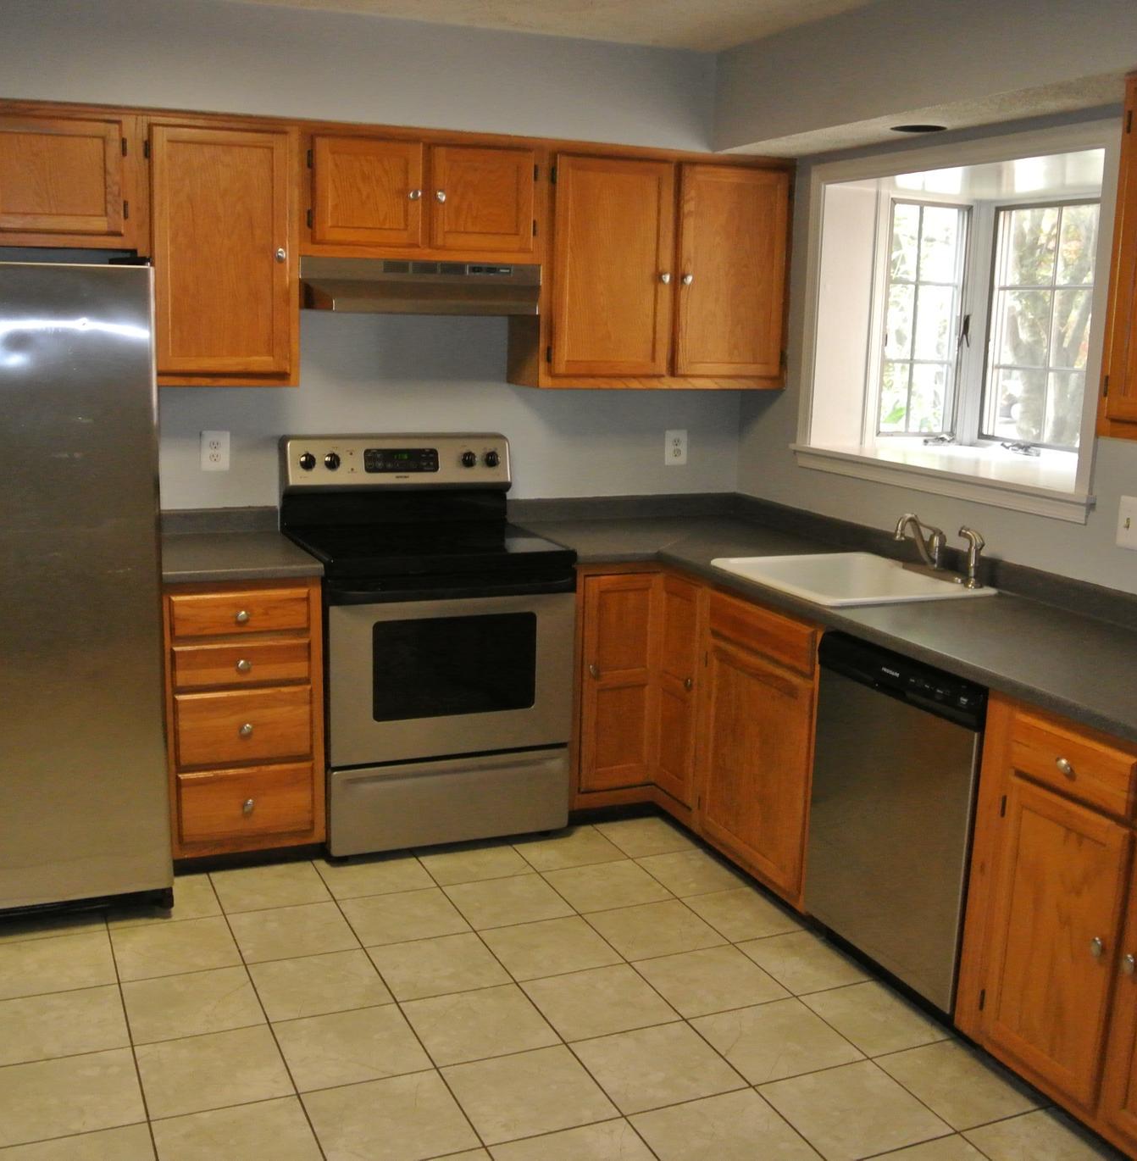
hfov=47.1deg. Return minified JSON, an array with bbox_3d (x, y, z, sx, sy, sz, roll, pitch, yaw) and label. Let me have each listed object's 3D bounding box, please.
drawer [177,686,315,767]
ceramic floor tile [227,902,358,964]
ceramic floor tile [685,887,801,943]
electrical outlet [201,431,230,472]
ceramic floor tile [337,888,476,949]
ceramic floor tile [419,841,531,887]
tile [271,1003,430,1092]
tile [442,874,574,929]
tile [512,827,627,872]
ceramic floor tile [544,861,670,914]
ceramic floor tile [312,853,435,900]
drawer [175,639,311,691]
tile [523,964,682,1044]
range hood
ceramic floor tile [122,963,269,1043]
[{"bbox_3d":[-0.993,0.370,3.864,0.368,0.208,0.450,-3,12,-23],"label":"drawer"},{"bbox_3d":[-0.721,0.930,3.423,0.302,0.012,0.302,-3,11,-23],"label":"ceramic floor tile"},{"bbox_3d":[0.496,0.931,3.623,0.275,0.012,0.302,-3,11,-23],"label":"ceramic floor tile"},{"bbox_3d":[-1.110,-0.409,4.114,0.083,0.123,0.010,-3,11,-23],"label":"electrical outlet"},{"bbox_3d":[-0.444,0.922,3.565,0.301,0.010,0.301,-3,12,-23],"label":"ceramic floor tile"},{"bbox_3d":[-0.287,0.853,3.936,0.302,0.012,0.302,-3,11,-23],"label":"ceramic floor tile"},{"bbox_3d":[-0.479,1.033,2.875,0.302,0.012,0.302,-3,11,-23],"label":"tile"},{"bbox_3d":[-0.165,0.910,3.684,0.301,0.010,0.301,-3,12,-23],"label":"tile"},{"bbox_3d":[-0.007,0.837,4.062,0.300,0.010,0.300,-3,11,-23],"label":"tile"},{"bbox_3d":[0.114,0.889,3.794,0.301,0.010,0.301,-3,12,-23],"label":"ceramic floor tile"},{"bbox_3d":[-0.572,0.872,3.851,0.305,0.012,0.295,-3,12,-23],"label":"ceramic floor tile"},{"bbox_3d":[-0.903,0.232,3.630,0.383,0.115,0.050,-3,11,-23],"label":"drawer"},{"bbox_3d":[0.074,1.025,3.158,0.305,0.012,0.305,-3,12,-23],"label":"tile"},{"bbox_3d":[-0.465,-0.904,3.999,0.759,0.152,0.445,-3,12,-23],"label":"range hood"},{"bbox_3d":[-0.893,1.010,3.094,0.305,0.012,0.305,-3,12,-23],"label":"ceramic floor tile"}]

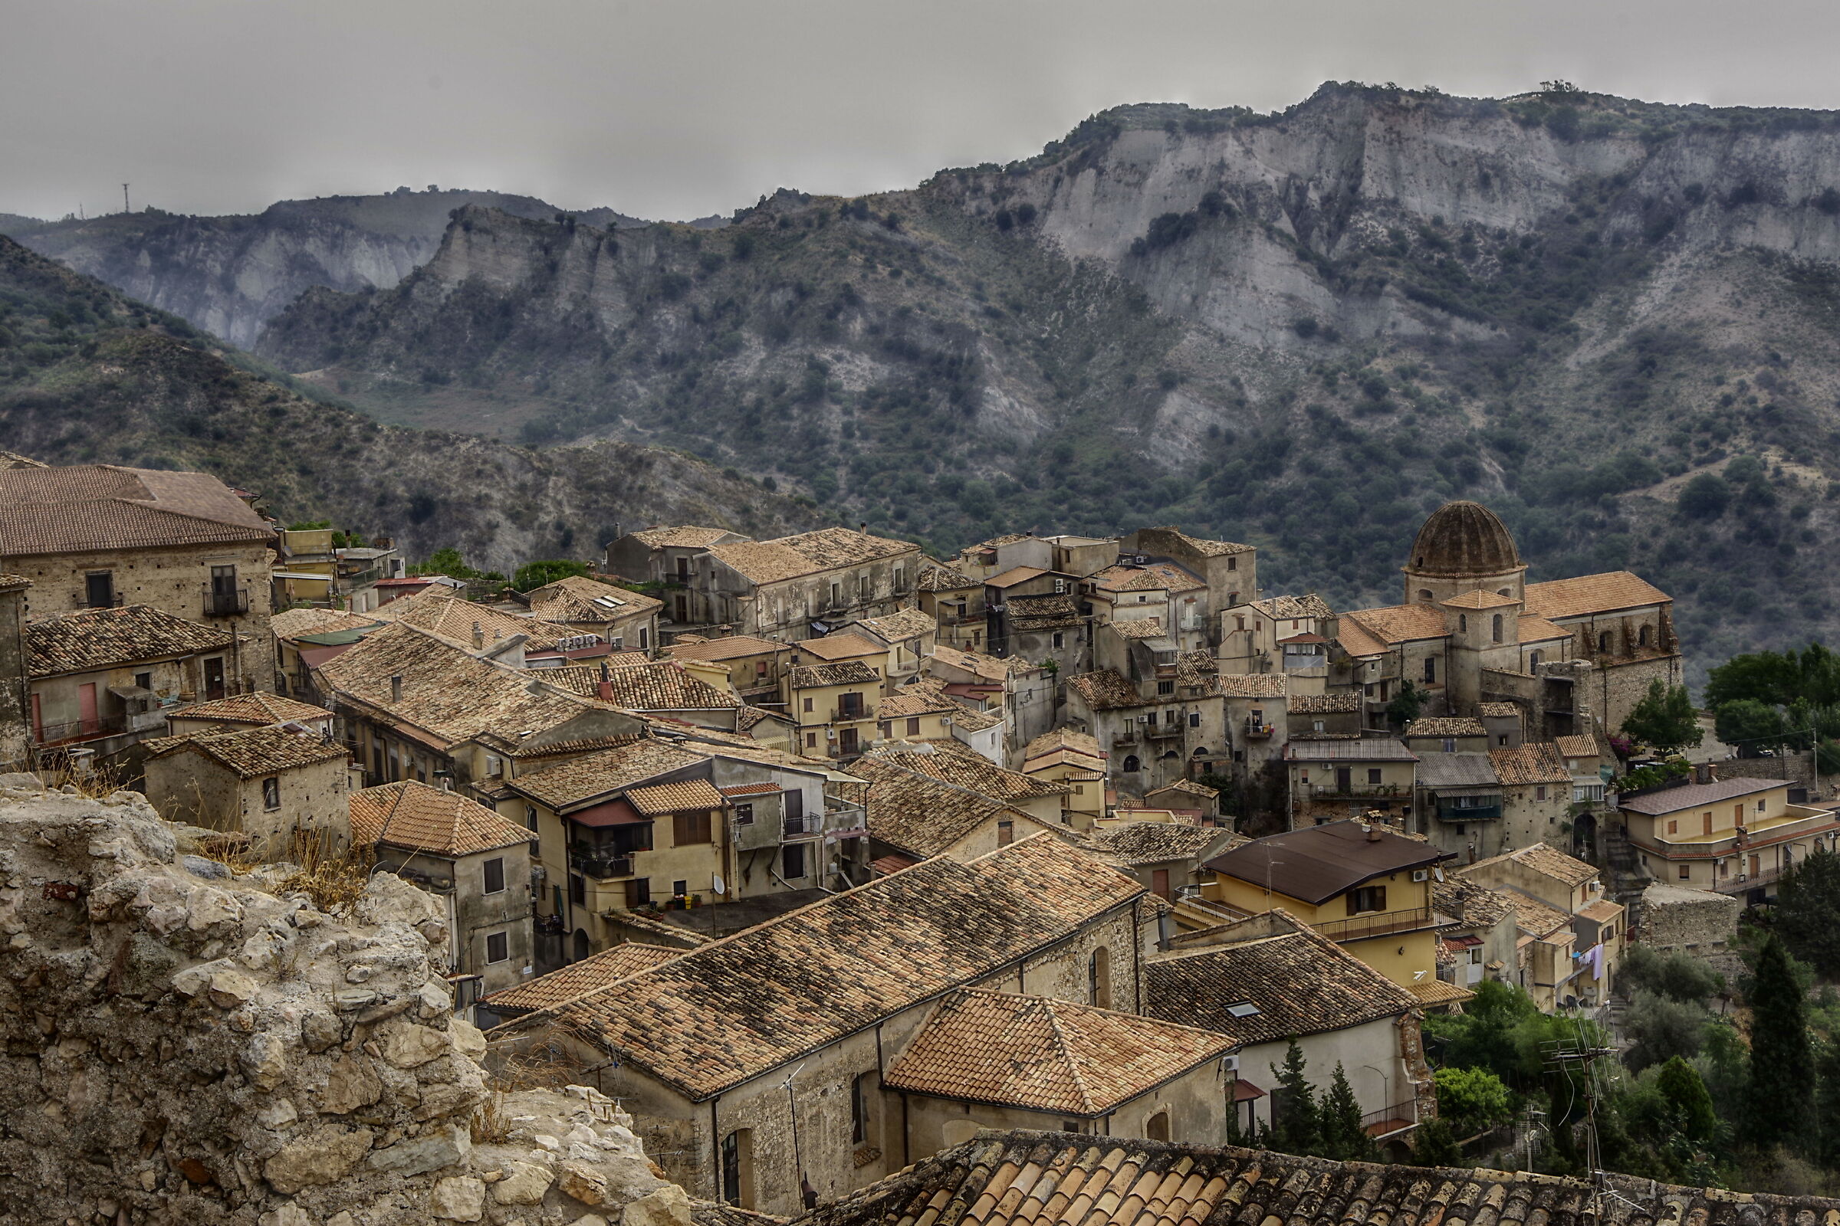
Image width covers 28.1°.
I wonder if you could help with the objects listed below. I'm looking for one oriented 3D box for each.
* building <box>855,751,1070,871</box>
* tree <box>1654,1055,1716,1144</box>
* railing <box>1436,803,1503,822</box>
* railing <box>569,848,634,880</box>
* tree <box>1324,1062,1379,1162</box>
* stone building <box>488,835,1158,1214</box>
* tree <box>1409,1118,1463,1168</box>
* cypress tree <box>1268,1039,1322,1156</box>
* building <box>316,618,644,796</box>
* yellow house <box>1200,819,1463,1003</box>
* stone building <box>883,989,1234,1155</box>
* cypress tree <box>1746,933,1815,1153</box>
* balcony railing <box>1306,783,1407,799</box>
[{"bbox_3d":[1.435,11.637,172.134,9.800,8.000,14.500,-6,10,-27],"label":"building"},{"bbox_3d":[34.341,22.105,165.348,2.750,4.544,2.750,1,9,12],"label":"tree"},{"bbox_3d":[40.889,14.906,274.000,4.800,1.150,0.950,-2,9,-4],"label":"railing"},{"bbox_3d":[-14.384,11.250,166.655,1.750,0.930,3.150,-6,10,-25],"label":"railing"},{"bbox_3d":[14.062,16.907,121.326,1.850,4.263,1.850,0,9,7],"label":"tree"},{"bbox_3d":[-3.602,14.832,128.915,11.200,9.200,30.100,3,10,32],"label":"stone building"},{"bbox_3d":[17.568,18.847,125.263,1.850,3.442,1.850,0,9,8],"label":"tree"},{"bbox_3d":[12.512,16.631,122.388,2.000,5.100,2.000,-2,9,0],"label":"cypress tree"},{"bbox_3d":[-22.731,6.737,191.120,9.800,8.400,32.600,-6,10,-24],"label":"building"},{"bbox_3d":[19.073,14.867,167.814,7.600,8.400,10.300,-6,10,-25],"label":"yellow house"},{"bbox_3d":[4.703,15.765,118.783,7.739,6.300,9.642,4,10,32],"label":"stone building"},{"bbox_3d":[31.965,16.198,136.669,2.600,8.800,2.600,-2,9,0],"label":"cypress tree"},{"bbox_3d":[32.842,13.456,277.000,7.600,1.080,0.900,0,9,8],"label":"balcony railing"}]

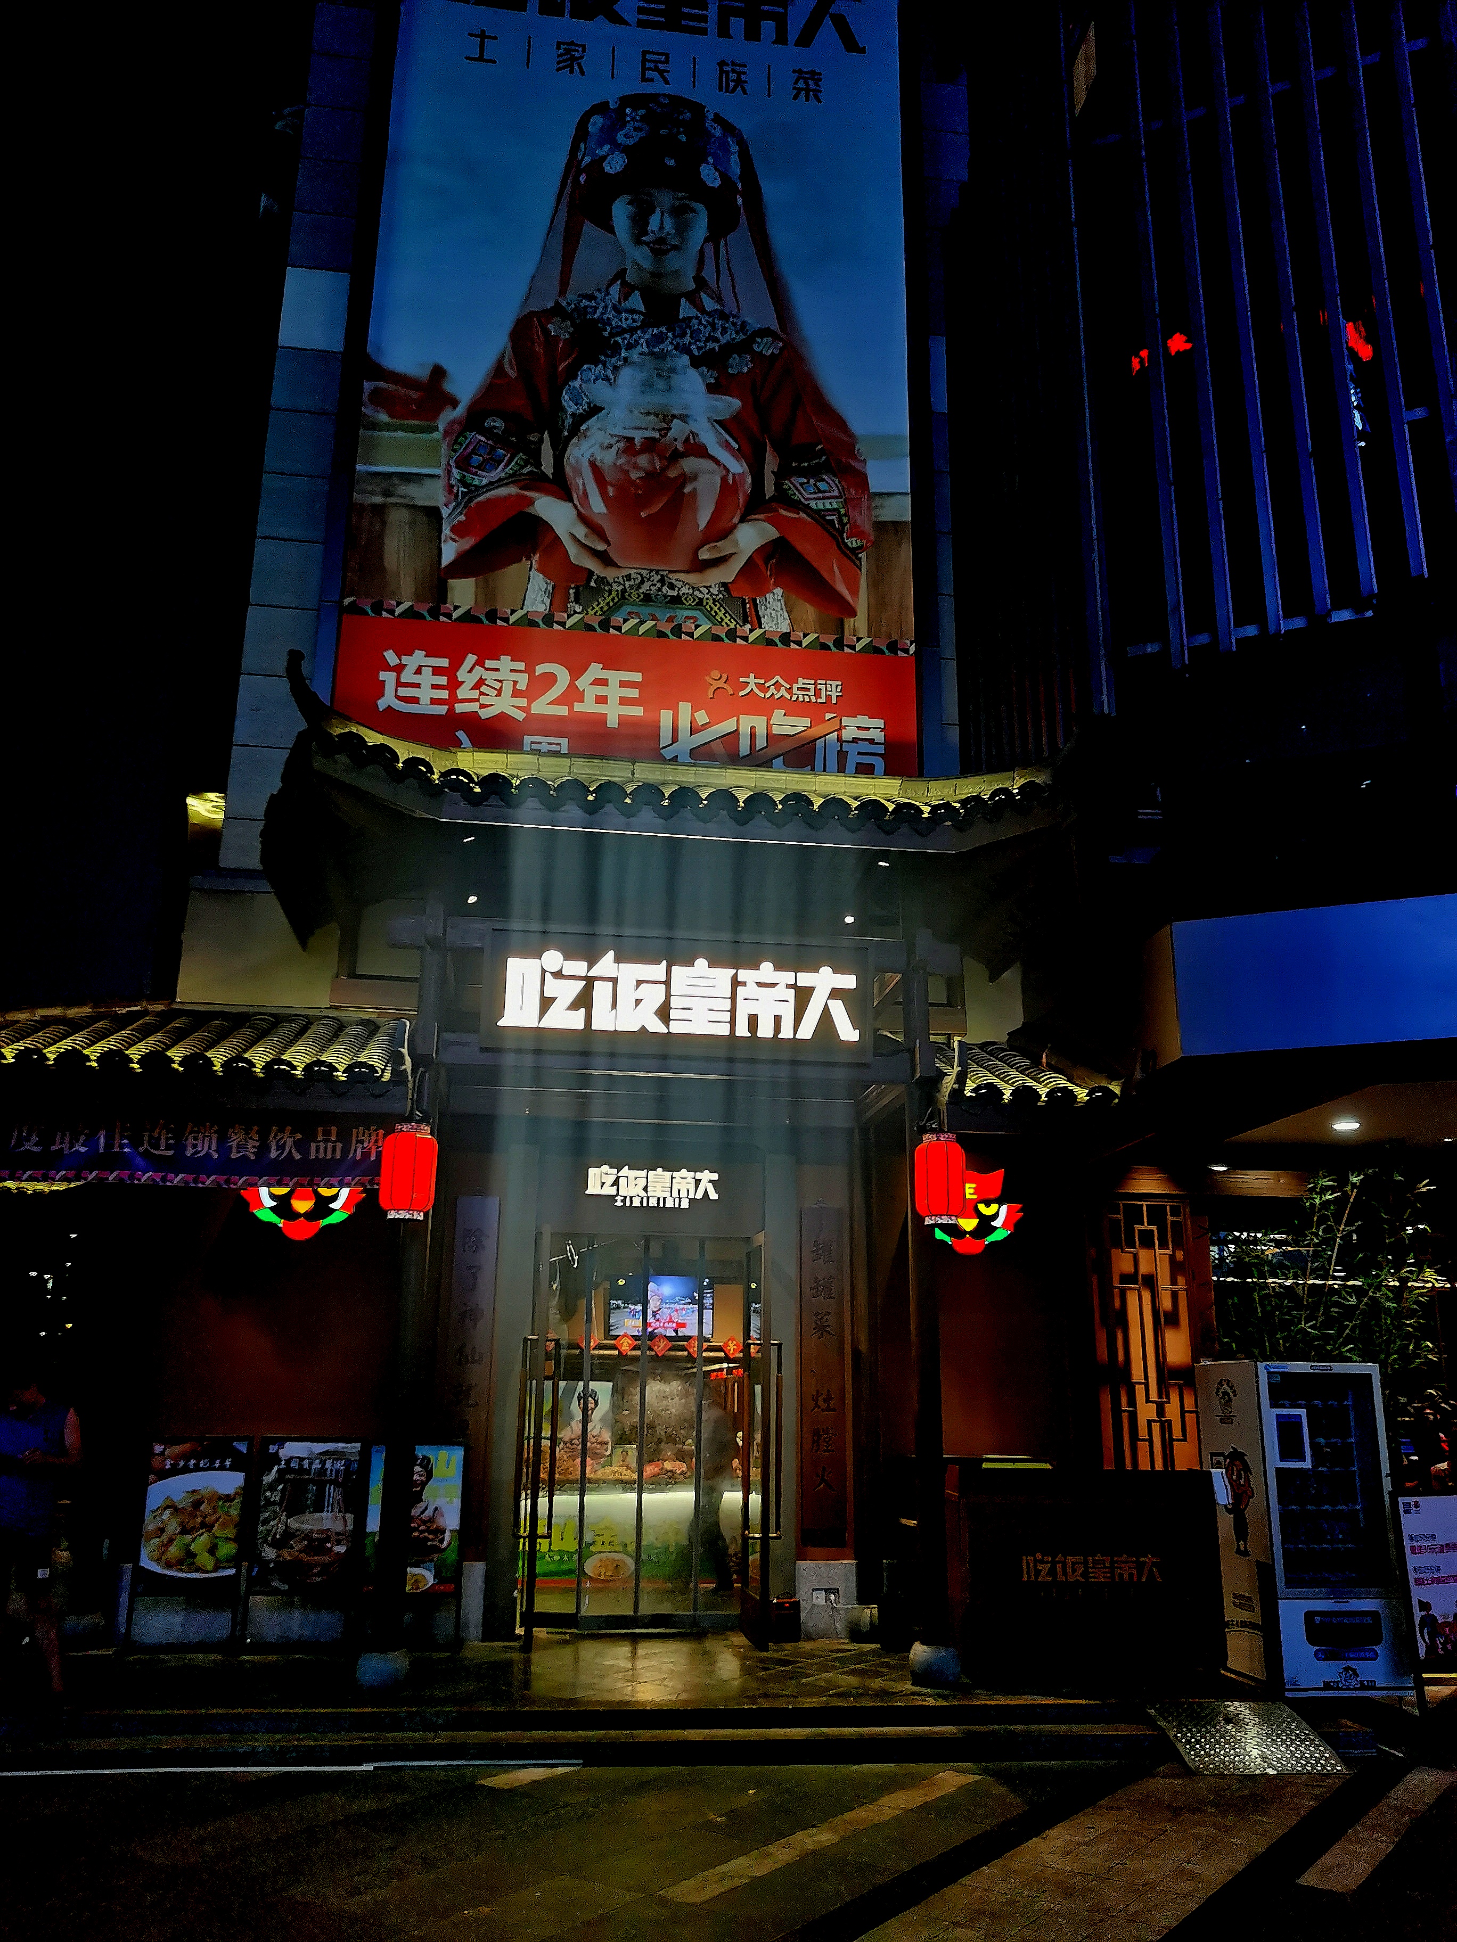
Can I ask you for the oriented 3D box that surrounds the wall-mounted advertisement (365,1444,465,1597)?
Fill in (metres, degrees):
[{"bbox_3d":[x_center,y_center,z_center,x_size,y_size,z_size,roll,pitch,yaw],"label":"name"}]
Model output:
[{"bbox_3d":[-2.137,3.746,10.332,0.660,0.990,0.050,3,-16,-7],"label":"wall-mounted advertisement"}]

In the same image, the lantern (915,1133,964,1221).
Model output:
[{"bbox_3d":[1.360,1.340,9.767,0.335,0.580,0.335,3,-16,-7],"label":"lantern"}]

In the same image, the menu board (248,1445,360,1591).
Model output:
[{"bbox_3d":[-2.849,3.701,10.250,0.700,0.980,0.050,3,-16,-7],"label":"menu board"}]

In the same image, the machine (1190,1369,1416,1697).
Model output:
[{"bbox_3d":[3.552,3.424,9.445,0.830,1.880,0.800,4,-17,-10],"label":"machine"}]

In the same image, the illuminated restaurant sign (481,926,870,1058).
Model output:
[{"bbox_3d":[-0.349,0.157,10.095,2.570,0.830,0.120,3,-16,-7],"label":"illuminated restaurant sign"}]

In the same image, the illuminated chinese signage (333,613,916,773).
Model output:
[{"bbox_3d":[-0.817,-2.103,12.741,4.918,1.600,0.150,3,-16,-7],"label":"illuminated chinese signage"}]

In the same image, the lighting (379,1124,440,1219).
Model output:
[{"bbox_3d":[-1.970,1.242,9.321,0.340,0.595,0.340,3,-16,-7],"label":"lighting"}]

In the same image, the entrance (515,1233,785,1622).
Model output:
[{"bbox_3d":[-0.590,3.424,11.367,1.900,2.860,0.180,3,-16,-7],"label":"entrance"}]

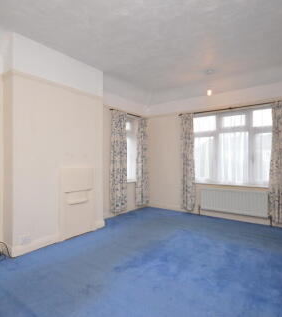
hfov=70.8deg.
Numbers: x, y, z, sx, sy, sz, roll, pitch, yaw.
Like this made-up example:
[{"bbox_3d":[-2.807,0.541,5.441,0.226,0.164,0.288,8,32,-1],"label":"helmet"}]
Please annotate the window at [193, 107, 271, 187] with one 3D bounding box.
[{"bbox_3d":[1.635,-0.199,3.656,1.405,1.405,0.098,0,0,34],"label":"window"}]

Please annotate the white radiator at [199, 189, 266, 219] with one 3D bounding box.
[{"bbox_3d":[1.632,0.779,3.560,1.091,0.422,0.088,0,0,34],"label":"white radiator"}]

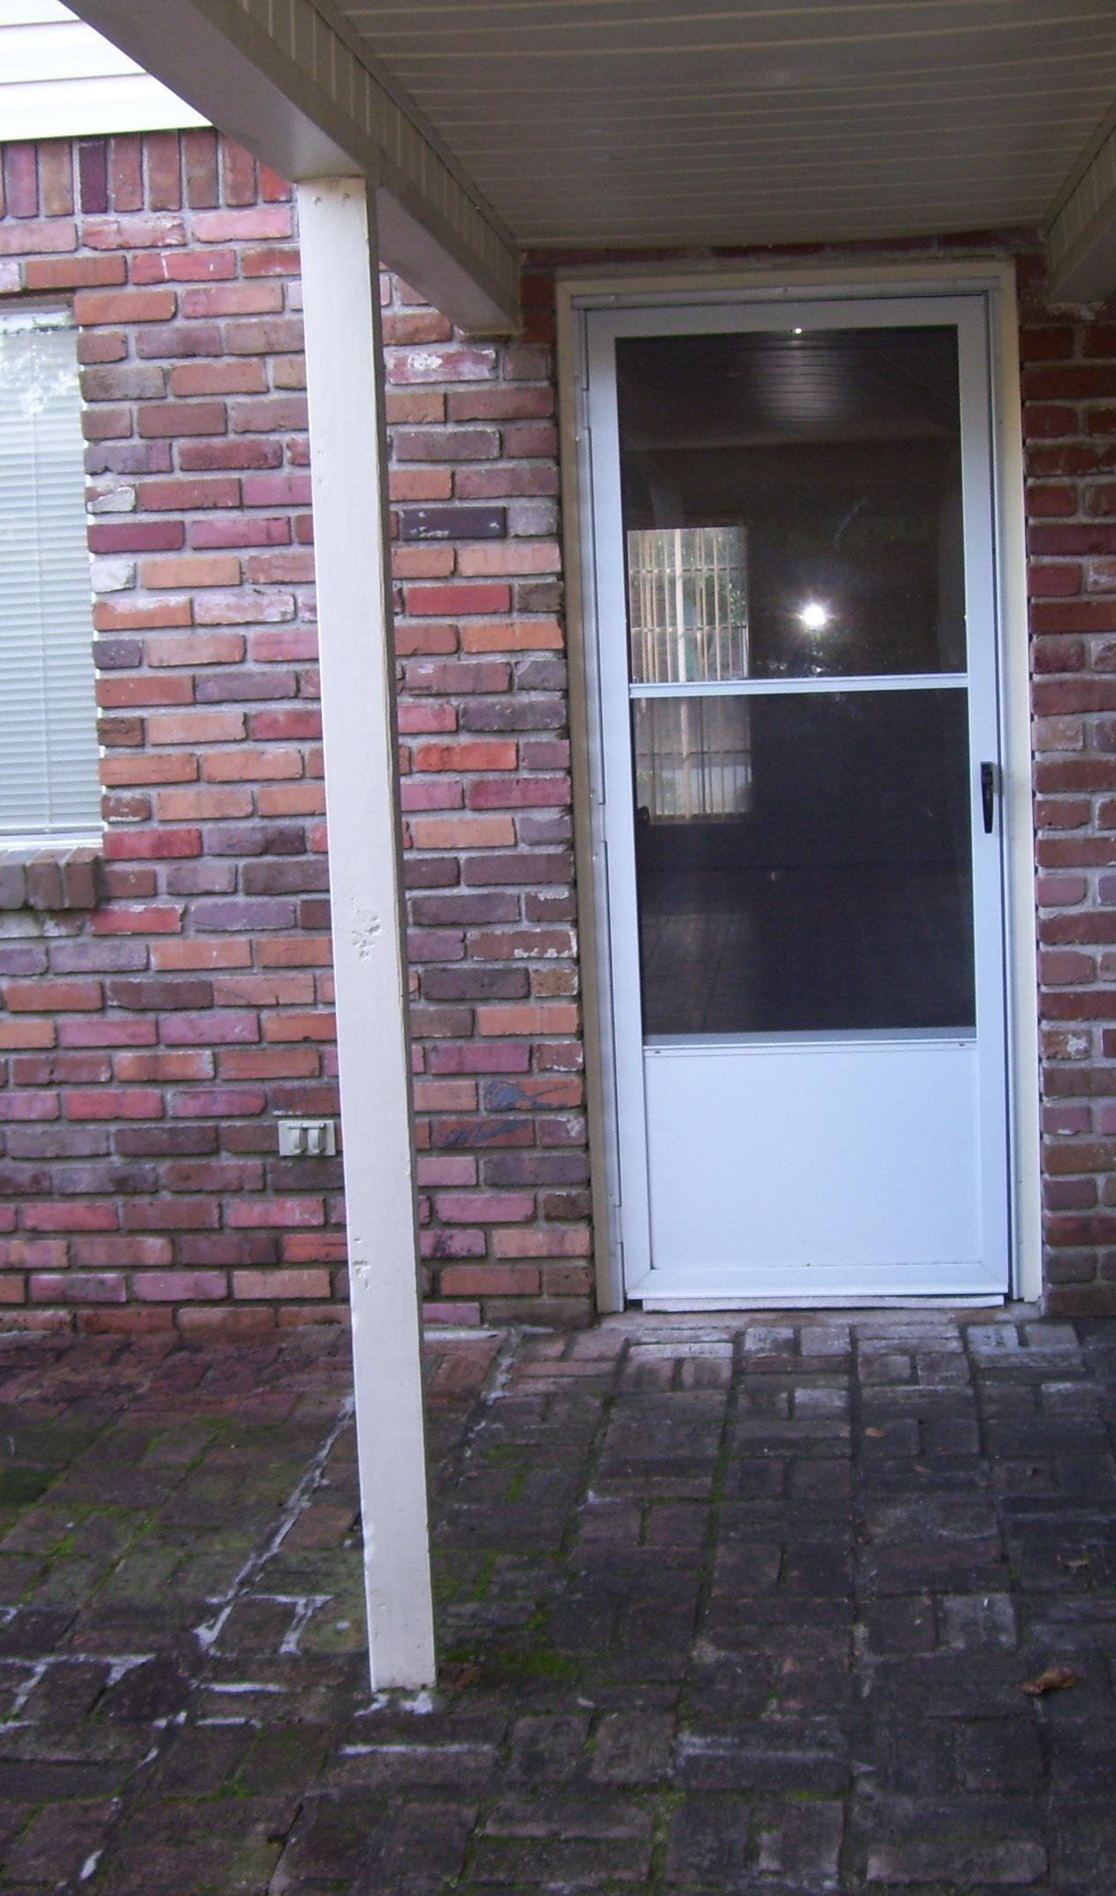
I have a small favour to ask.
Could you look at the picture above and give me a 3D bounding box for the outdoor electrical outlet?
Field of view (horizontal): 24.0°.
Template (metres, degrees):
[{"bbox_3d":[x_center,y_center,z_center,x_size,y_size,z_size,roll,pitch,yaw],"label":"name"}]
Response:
[{"bbox_3d":[-0.512,0.391,5.370,0.117,0.072,0.030,-2,7,5],"label":"outdoor electrical outlet"}]

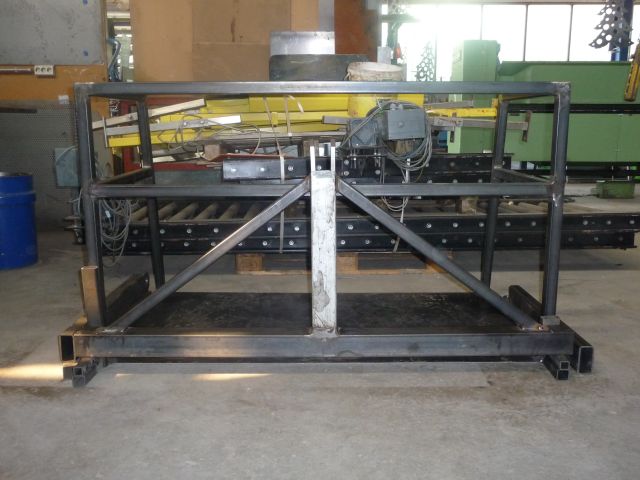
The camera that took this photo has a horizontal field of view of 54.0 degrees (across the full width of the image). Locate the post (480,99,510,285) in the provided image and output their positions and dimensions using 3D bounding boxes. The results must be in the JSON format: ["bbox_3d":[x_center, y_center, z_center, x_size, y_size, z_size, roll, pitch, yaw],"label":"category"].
[{"bbox_3d":[0.828,-0.209,2.978,0.037,0.924,0.037,0,20,0],"label":"post"}]

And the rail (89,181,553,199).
[{"bbox_3d":[0.012,-0.171,2.188,1.598,0.037,0.037,0,11,0],"label":"rail"}]

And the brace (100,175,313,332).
[{"bbox_3d":[-0.390,0.068,2.218,0.916,0.042,0.037,-36,9,6],"label":"brace"}]

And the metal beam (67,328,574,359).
[{"bbox_3d":[0.015,0.363,2.250,1.756,0.081,0.082,0,11,0],"label":"metal beam"}]

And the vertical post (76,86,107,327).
[{"bbox_3d":[-0.804,-0.106,2.201,0.037,0.857,0.037,0,11,0],"label":"vertical post"}]

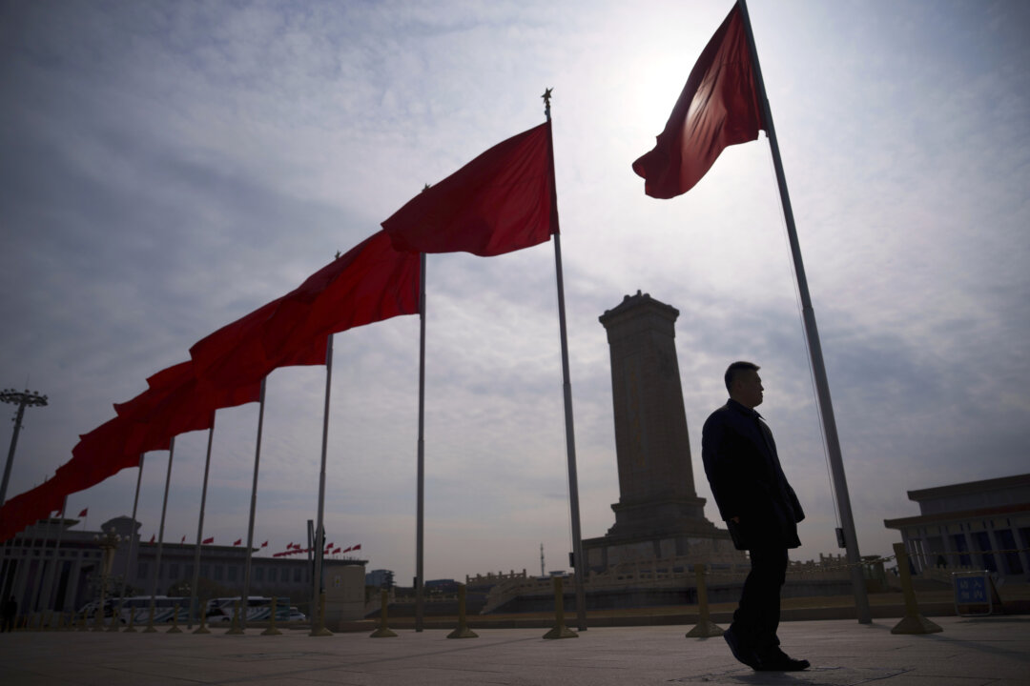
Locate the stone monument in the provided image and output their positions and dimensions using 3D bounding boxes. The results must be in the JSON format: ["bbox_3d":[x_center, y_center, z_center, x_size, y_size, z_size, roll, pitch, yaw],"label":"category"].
[{"bbox_3d":[15.803,10.022,81.275,12.500,35.400,12.500,17,-29,-40],"label":"stone monument"}]

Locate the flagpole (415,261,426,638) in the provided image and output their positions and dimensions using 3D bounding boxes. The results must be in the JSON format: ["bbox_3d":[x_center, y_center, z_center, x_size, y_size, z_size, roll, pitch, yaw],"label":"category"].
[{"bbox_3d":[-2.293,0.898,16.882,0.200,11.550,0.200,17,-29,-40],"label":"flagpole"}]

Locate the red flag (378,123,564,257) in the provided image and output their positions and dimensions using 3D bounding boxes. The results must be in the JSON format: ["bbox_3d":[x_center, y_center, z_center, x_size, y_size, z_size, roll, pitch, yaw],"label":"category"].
[{"bbox_3d":[-0.959,-3.382,14.576,3.657,3.600,0.900,1,-22,-7],"label":"red flag"}]

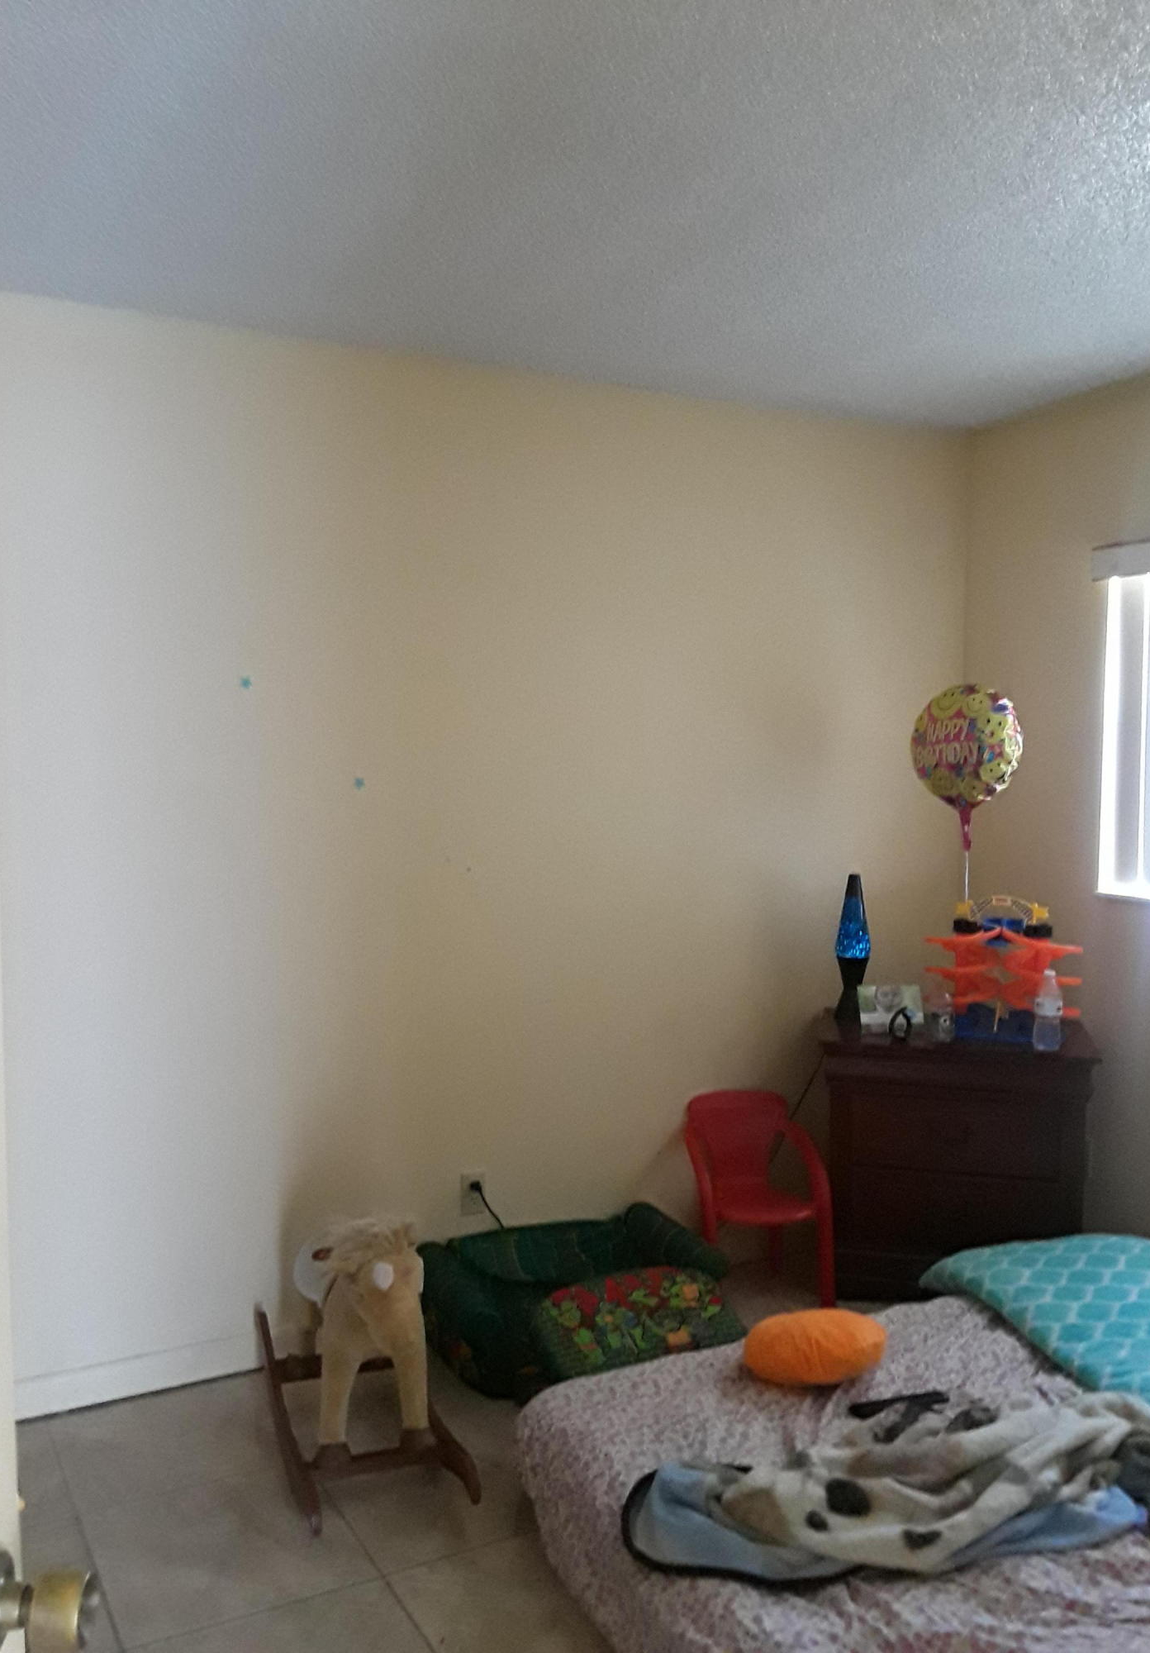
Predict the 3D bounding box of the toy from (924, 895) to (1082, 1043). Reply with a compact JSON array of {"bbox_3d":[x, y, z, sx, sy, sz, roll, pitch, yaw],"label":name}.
[{"bbox_3d":[1.227,0.389,3.827,0.420,0.385,0.270,1,3,22],"label":"toy"}]

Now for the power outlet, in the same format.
[{"bbox_3d":[-0.261,0.961,3.475,0.070,0.115,0.015,-2,3,-28],"label":"power outlet"}]

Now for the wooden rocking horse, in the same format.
[{"bbox_3d":[-0.469,1.038,2.862,0.320,0.580,0.790,-2,3,-20],"label":"wooden rocking horse"}]

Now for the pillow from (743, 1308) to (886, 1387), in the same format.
[{"bbox_3d":[0.488,1.062,2.725,0.290,0.125,0.260,0,3,10],"label":"pillow"}]

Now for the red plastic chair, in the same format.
[{"bbox_3d":[0.480,1.018,3.645,0.355,0.520,0.345,-1,3,-12],"label":"red plastic chair"}]

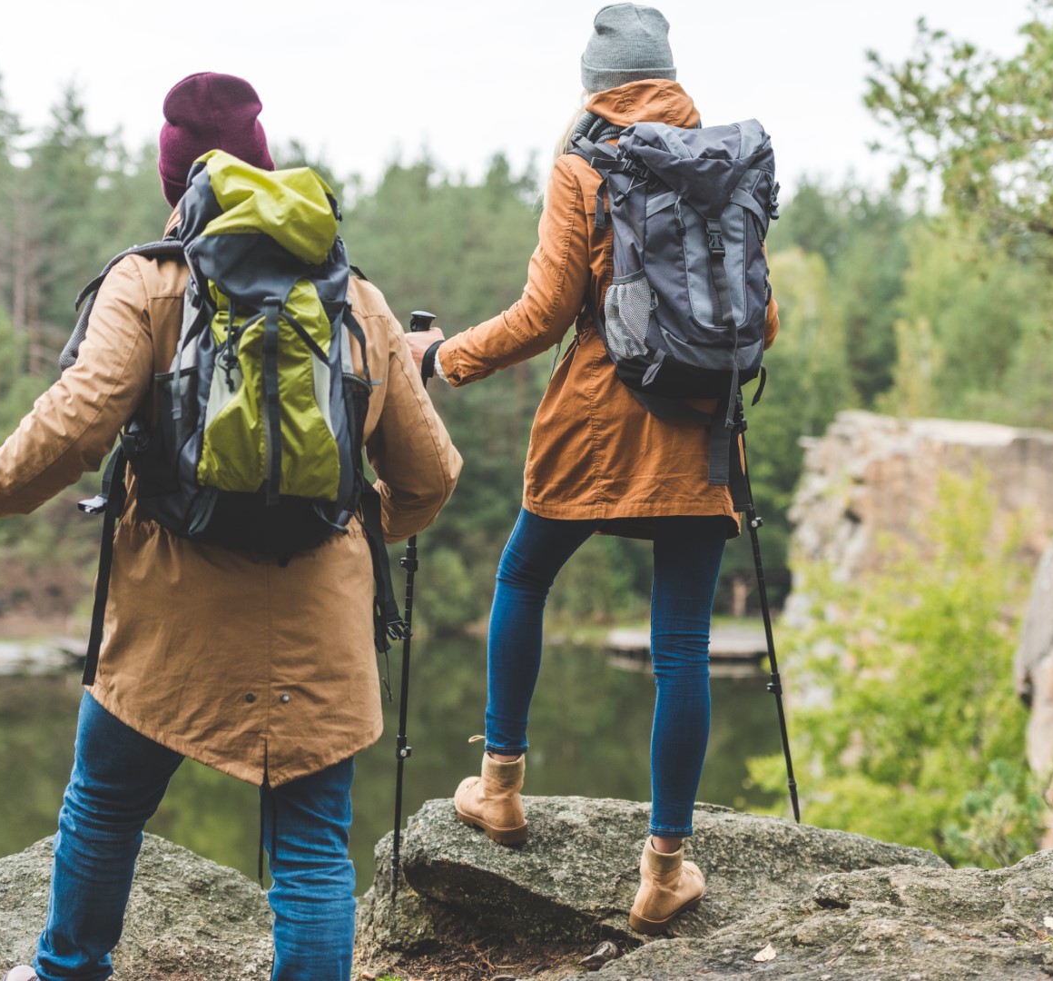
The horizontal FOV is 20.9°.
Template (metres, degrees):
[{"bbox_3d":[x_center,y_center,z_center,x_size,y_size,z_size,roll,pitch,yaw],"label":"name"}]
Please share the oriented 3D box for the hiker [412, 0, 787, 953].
[{"bbox_3d":[0.189,-0.052,5.340,0.712,1.730,0.797,0,1,-22],"label":"hiker"}]

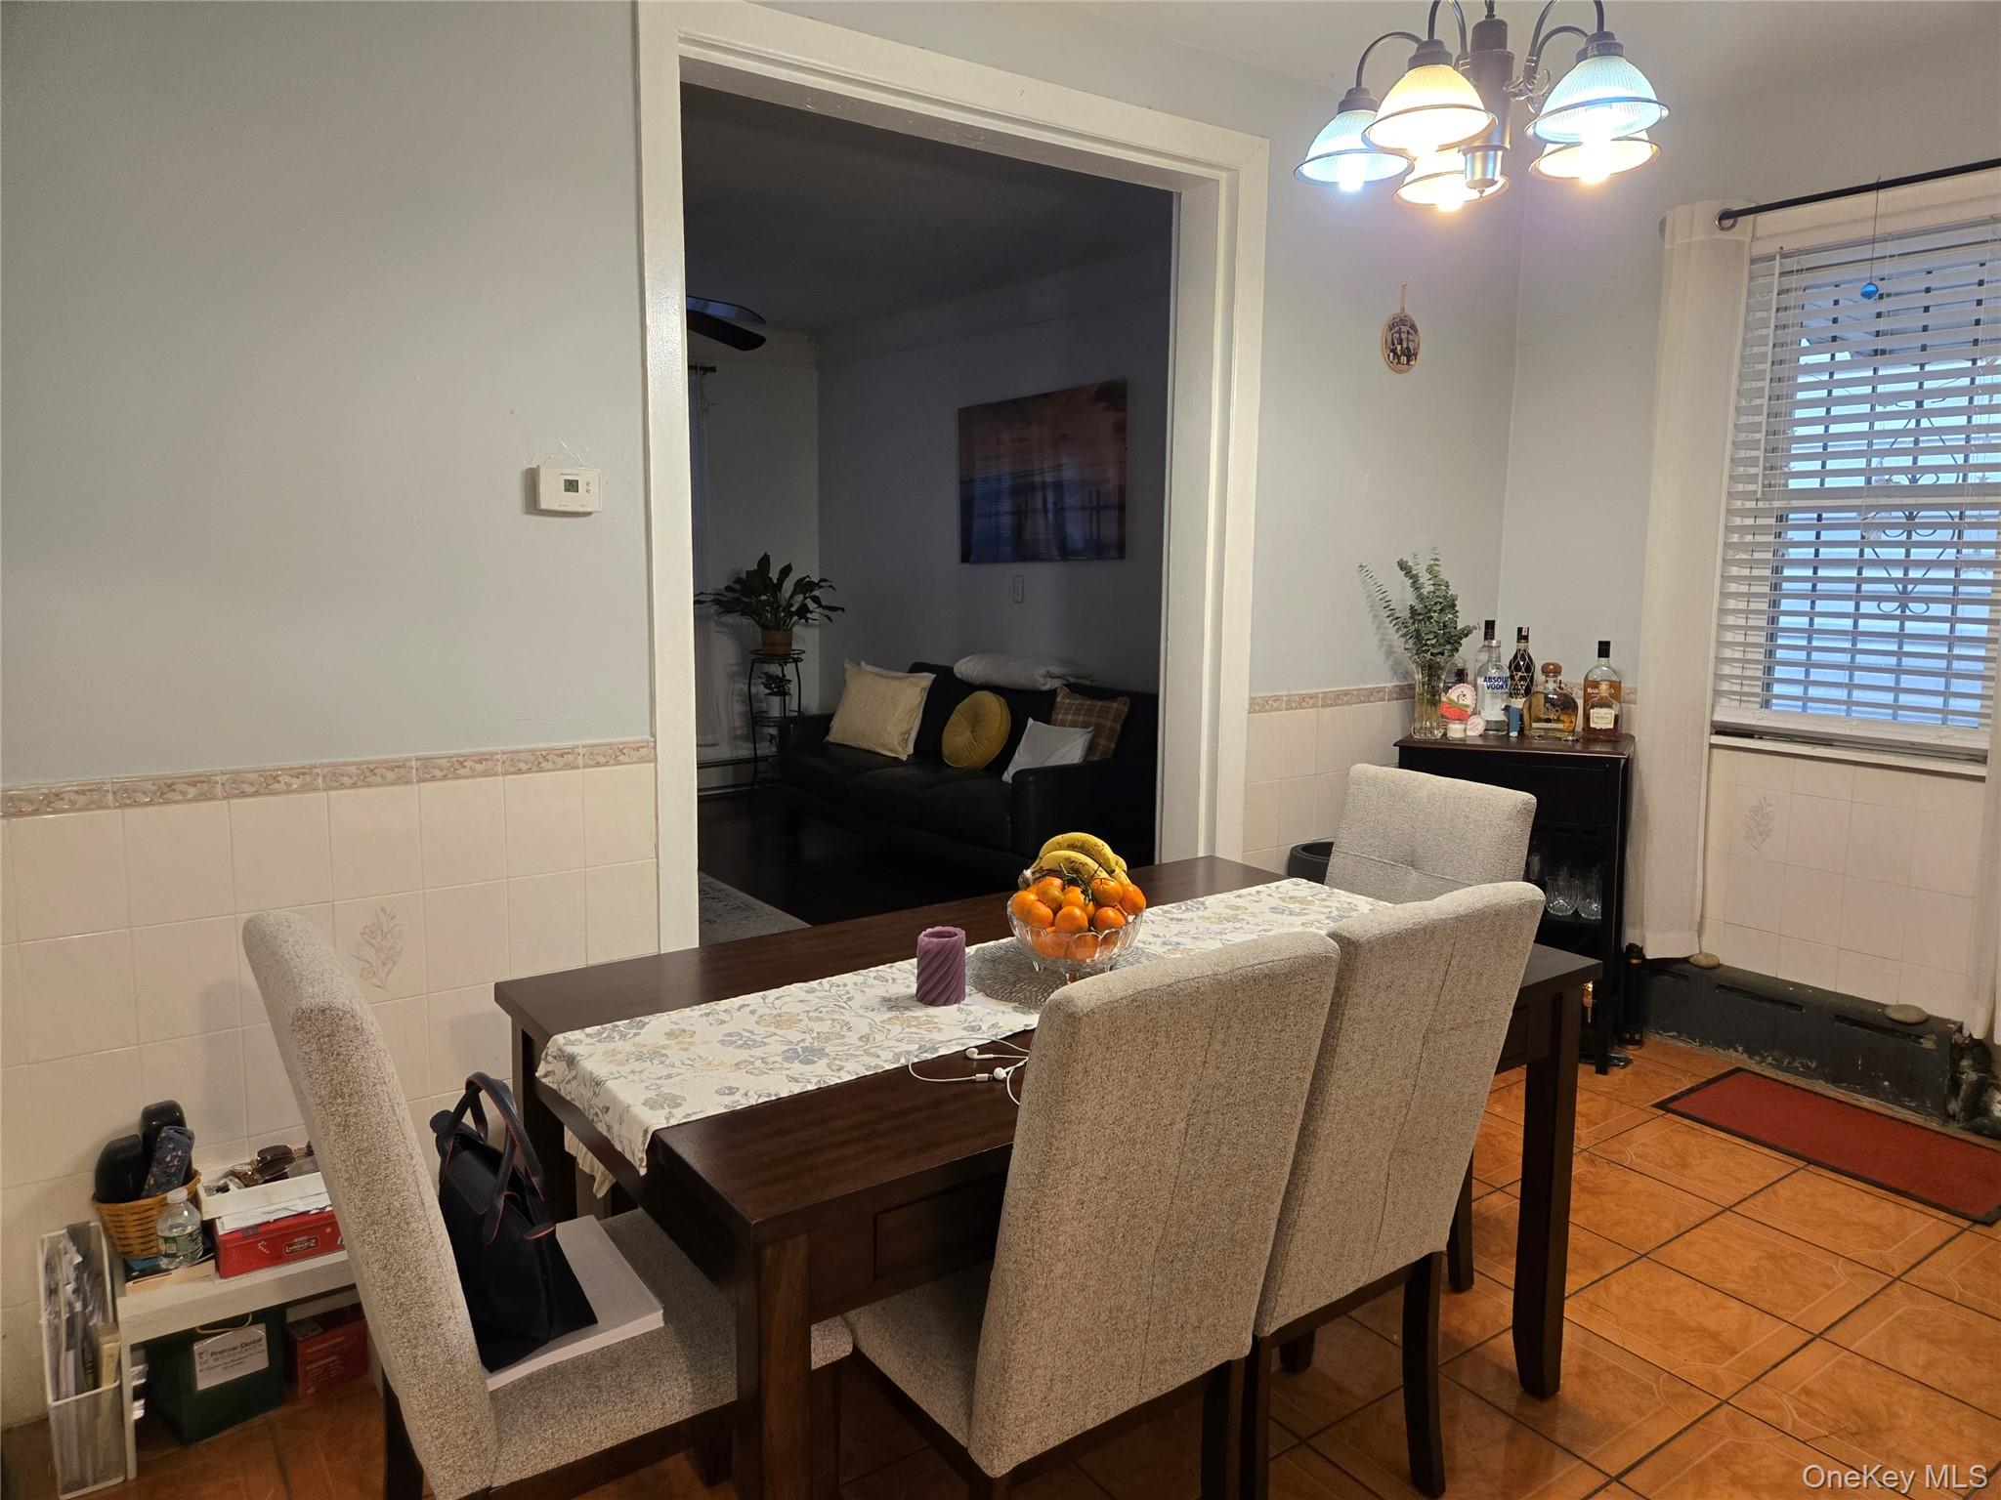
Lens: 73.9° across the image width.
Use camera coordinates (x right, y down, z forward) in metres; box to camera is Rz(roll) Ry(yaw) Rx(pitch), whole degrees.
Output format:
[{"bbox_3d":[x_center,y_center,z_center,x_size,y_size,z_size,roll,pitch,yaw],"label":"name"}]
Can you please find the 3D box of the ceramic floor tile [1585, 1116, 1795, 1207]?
[{"bbox_3d":[1.661,0.992,3.204,0.345,0.010,0.345,-5,10,-36],"label":"ceramic floor tile"}]

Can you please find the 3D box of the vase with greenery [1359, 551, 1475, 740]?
[{"bbox_3d":[1.236,-0.311,3.945,0.340,0.555,0.270,3,9,17],"label":"vase with greenery"}]

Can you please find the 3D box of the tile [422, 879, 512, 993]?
[{"bbox_3d":[-1.000,0.351,2.499,0.150,0.200,0.010,-6,11,-36],"label":"tile"}]

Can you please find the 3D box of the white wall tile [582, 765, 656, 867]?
[{"bbox_3d":[-0.766,0.132,2.677,0.151,0.199,0.010,-5,10,-35],"label":"white wall tile"}]

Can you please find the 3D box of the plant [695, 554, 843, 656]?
[{"bbox_3d":[-1.302,-0.816,7.500,0.840,0.585,0.720,-1,9,-10],"label":"plant"}]

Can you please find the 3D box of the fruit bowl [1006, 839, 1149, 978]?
[{"bbox_3d":[0.120,0.245,2.099,0.220,0.220,0.220,1,9,0],"label":"fruit bowl"}]

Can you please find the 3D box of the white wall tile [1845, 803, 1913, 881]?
[{"bbox_3d":[2.353,0.250,3.551,0.010,0.200,0.150,-5,10,-37],"label":"white wall tile"}]

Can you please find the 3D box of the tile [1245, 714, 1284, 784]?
[{"bbox_3d":[0.743,-0.006,3.741,0.149,0.199,0.010,-5,10,-35],"label":"tile"}]

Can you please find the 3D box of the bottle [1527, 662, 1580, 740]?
[{"bbox_3d":[1.669,-0.155,4.032,0.140,0.222,0.090,4,9,20],"label":"bottle"}]

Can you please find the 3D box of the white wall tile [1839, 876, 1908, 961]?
[{"bbox_3d":[2.309,0.443,3.514,0.010,0.200,0.150,-6,11,-35],"label":"white wall tile"}]

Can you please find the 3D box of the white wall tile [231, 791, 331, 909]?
[{"bbox_3d":[-1.240,0.178,2.296,0.150,0.200,0.010,-5,10,-36],"label":"white wall tile"}]

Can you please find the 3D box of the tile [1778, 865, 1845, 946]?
[{"bbox_3d":[2.244,0.430,3.670,0.010,0.199,0.151,-5,10,-35],"label":"tile"}]

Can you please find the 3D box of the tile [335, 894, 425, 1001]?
[{"bbox_3d":[-1.139,0.368,2.445,0.151,0.199,0.010,-5,10,-35],"label":"tile"}]

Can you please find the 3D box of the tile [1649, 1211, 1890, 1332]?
[{"bbox_3d":[1.586,1.067,2.739,0.345,0.010,0.340,-5,10,-35],"label":"tile"}]

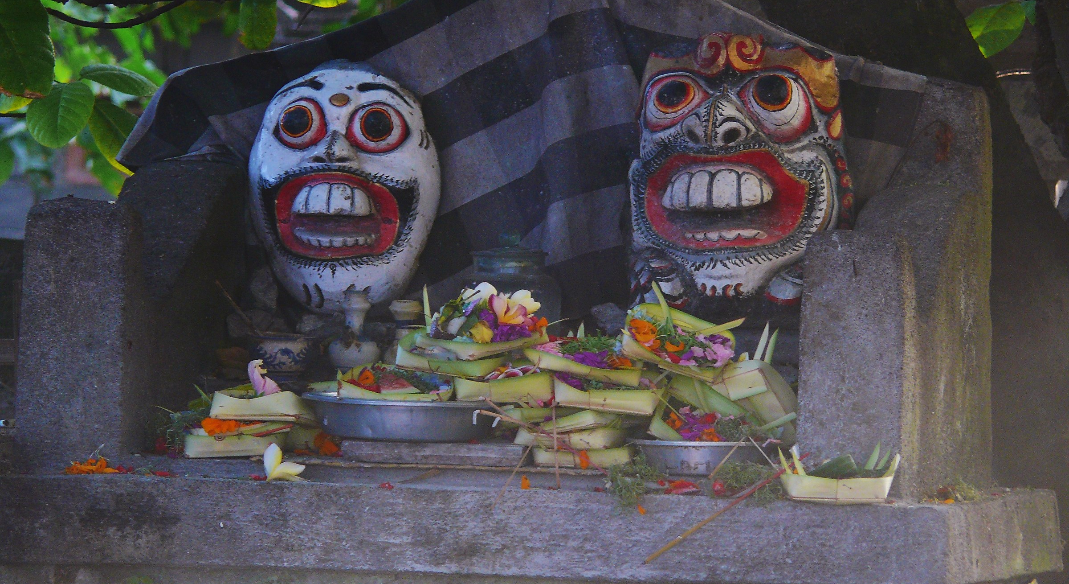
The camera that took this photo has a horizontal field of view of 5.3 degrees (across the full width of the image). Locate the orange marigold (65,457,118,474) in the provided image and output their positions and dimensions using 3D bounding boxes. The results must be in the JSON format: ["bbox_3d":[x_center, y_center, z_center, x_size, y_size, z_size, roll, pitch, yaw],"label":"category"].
[{"bbox_3d":[-0.509,0.199,13.384,0.058,0.018,0.045,2,5,20],"label":"orange marigold"}]

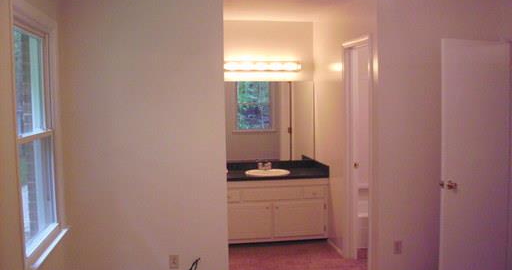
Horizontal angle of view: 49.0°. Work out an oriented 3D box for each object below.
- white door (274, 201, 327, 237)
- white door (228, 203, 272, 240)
[{"bbox_3d":[0.454,0.877,5.881,0.560,0.390,0.022,-1,4,-9],"label":"white door"},{"bbox_3d":[-0.092,0.890,5.798,0.540,0.390,0.022,-1,4,-9],"label":"white door"}]

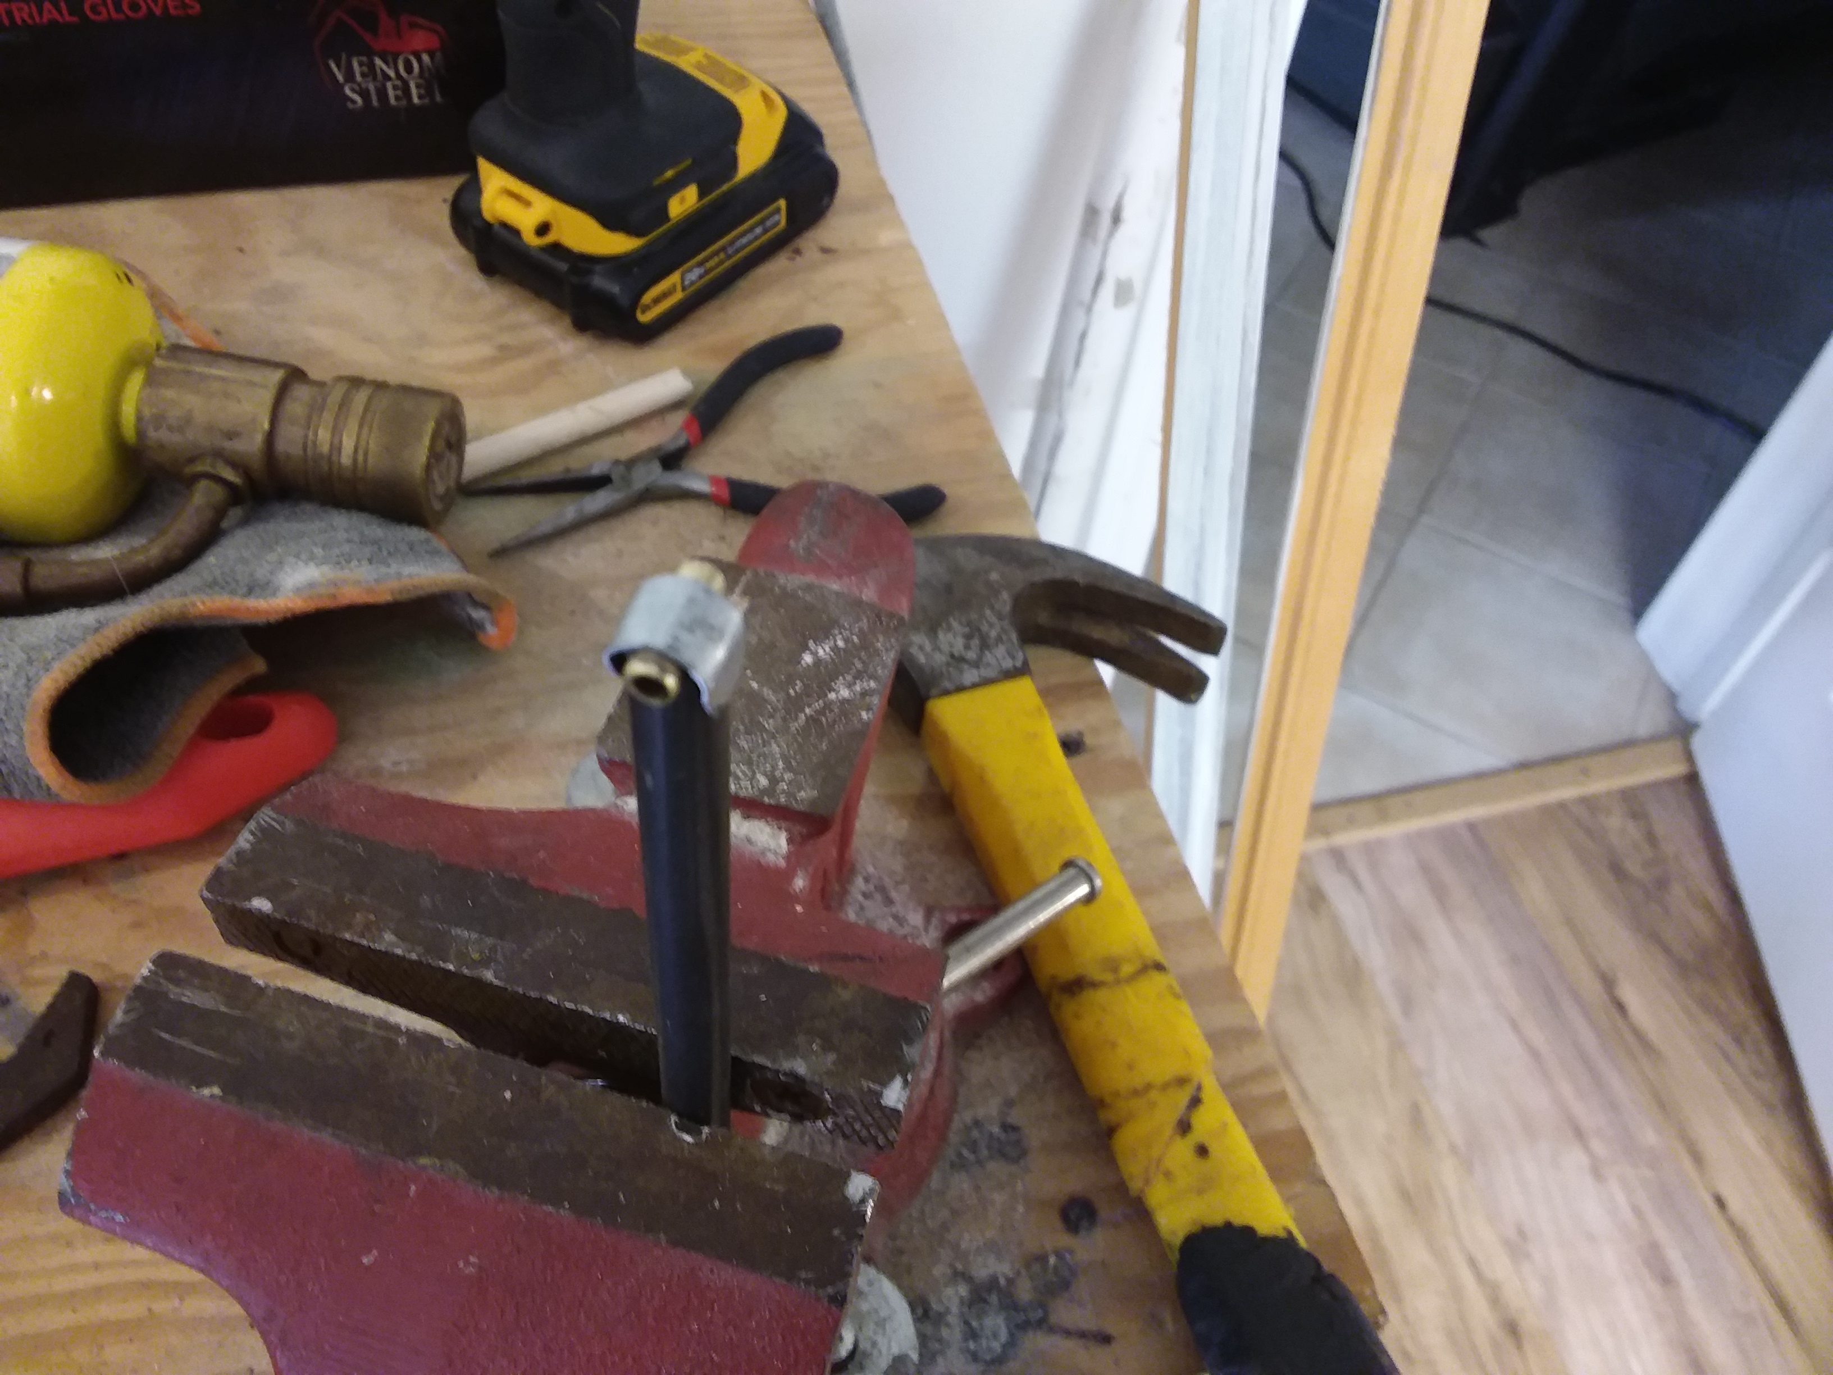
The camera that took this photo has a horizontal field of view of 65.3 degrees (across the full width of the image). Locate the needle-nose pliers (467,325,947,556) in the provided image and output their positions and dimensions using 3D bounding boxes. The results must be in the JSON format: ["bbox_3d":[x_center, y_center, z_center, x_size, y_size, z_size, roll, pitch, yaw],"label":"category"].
[{"bbox_3d":[-0.074,-0.074,0.476,0.151,0.013,0.108,-19,55,-19],"label":"needle-nose pliers"}]

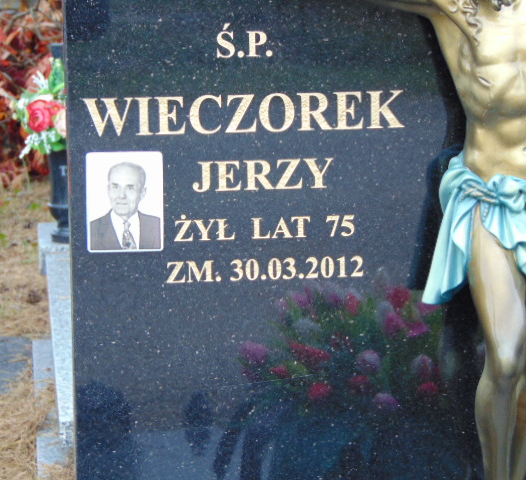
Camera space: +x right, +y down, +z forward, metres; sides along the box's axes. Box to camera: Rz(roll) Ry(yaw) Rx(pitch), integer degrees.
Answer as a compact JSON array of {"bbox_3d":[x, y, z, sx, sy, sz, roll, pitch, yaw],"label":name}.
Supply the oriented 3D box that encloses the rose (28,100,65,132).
[{"bbox_3d":[-0.429,-0.244,4.850,0.069,0.063,0.055,0,6,15],"label":"rose"}]

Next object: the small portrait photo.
[{"bbox_3d":[-0.164,-0.045,2.920,0.090,0.120,0.008,-1,6,-7],"label":"small portrait photo"}]

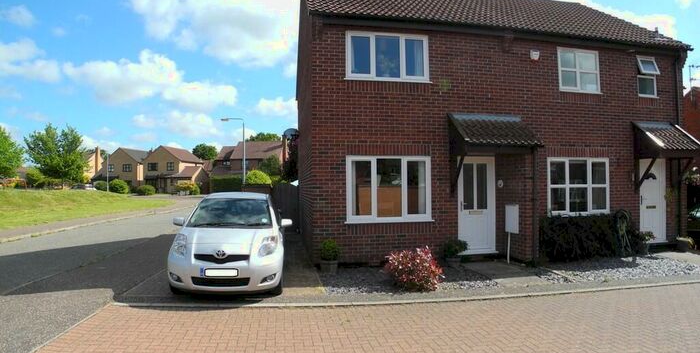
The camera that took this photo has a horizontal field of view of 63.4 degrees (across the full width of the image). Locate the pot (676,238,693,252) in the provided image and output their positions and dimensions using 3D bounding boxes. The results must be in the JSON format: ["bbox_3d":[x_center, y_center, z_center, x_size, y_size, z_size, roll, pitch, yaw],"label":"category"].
[{"bbox_3d":[7.739,1.608,13.100,0.380,0.330,0.360,0,-1,-14],"label":"pot"}]

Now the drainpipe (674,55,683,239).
[{"bbox_3d":[7.847,-0.645,13.525,0.090,4.750,0.090,0,-1,-14],"label":"drainpipe"}]

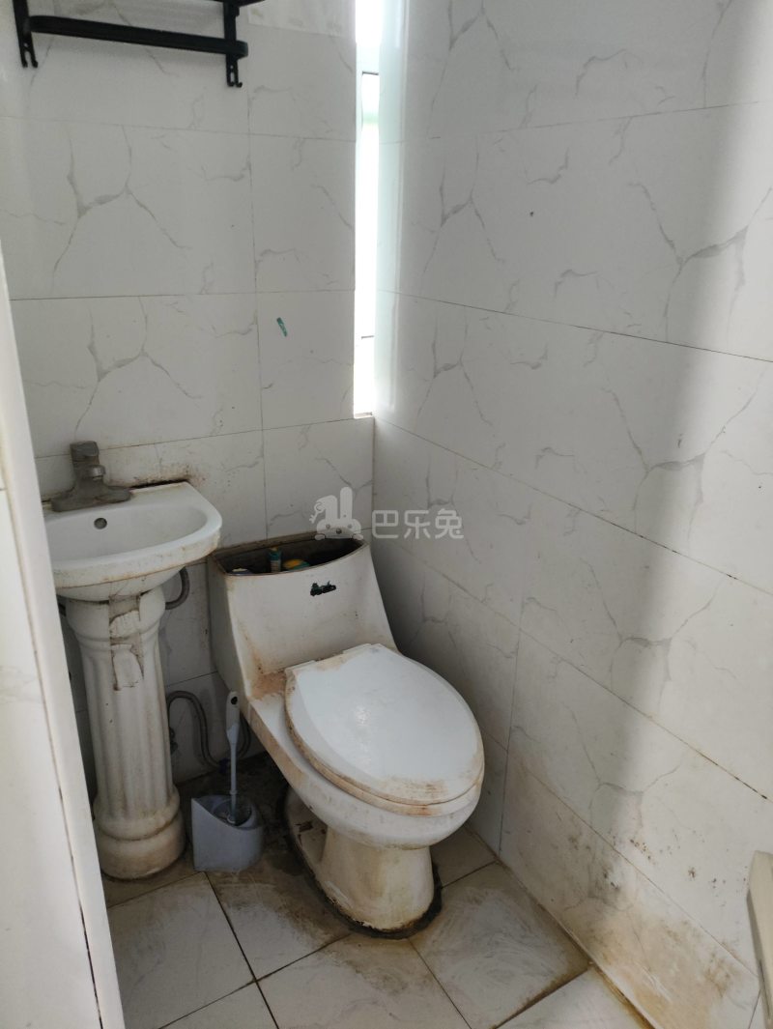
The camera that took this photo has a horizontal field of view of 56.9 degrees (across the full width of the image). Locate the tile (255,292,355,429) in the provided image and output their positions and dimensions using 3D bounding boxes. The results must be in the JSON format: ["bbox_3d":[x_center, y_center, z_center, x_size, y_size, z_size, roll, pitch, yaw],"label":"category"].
[{"bbox_3d":[-0.180,-0.352,1.632,0.237,0.300,0.010,-11,26,-29],"label":"tile"}]

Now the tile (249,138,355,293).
[{"bbox_3d":[-0.173,-0.630,1.516,0.235,0.300,0.010,-11,26,-29],"label":"tile"}]

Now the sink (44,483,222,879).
[{"bbox_3d":[-0.540,0.404,1.494,0.420,0.827,0.355,-11,26,-29],"label":"sink"}]

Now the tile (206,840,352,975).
[{"bbox_3d":[-0.197,0.835,1.572,0.300,0.010,0.300,-11,26,-29],"label":"tile"}]

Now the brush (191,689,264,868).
[{"bbox_3d":[-0.357,0.589,1.593,0.145,0.420,0.115,0,22,-4],"label":"brush"}]

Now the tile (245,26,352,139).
[{"bbox_3d":[-0.165,-0.854,1.425,0.230,0.190,0.010,-11,26,-29],"label":"tile"}]

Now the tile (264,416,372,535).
[{"bbox_3d":[-0.162,-0.080,1.768,0.300,0.300,0.010,-12,26,-29],"label":"tile"}]

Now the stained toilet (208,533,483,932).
[{"bbox_3d":[-0.074,0.474,1.579,0.380,0.640,0.740,-11,26,-29],"label":"stained toilet"}]

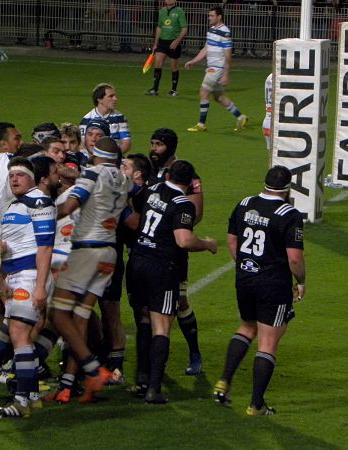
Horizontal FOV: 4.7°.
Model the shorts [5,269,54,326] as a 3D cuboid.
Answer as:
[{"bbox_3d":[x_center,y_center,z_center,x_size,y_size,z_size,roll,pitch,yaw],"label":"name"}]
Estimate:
[{"bbox_3d":[-1.068,0.543,31.650,0.360,0.430,0.430,1,5,-18],"label":"shorts"}]

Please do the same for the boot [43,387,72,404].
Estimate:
[{"bbox_3d":[-0.879,1.294,32.450,0.110,0.130,0.290,-3,7,-45],"label":"boot"}]

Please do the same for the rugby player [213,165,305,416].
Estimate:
[{"bbox_3d":[0.640,0.468,32.450,0.640,1.860,0.580,5,6,30],"label":"rugby player"}]

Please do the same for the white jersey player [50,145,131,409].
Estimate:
[{"bbox_3d":[-0.635,0.359,32.550,0.620,1.970,0.680,0,5,-25],"label":"white jersey player"}]

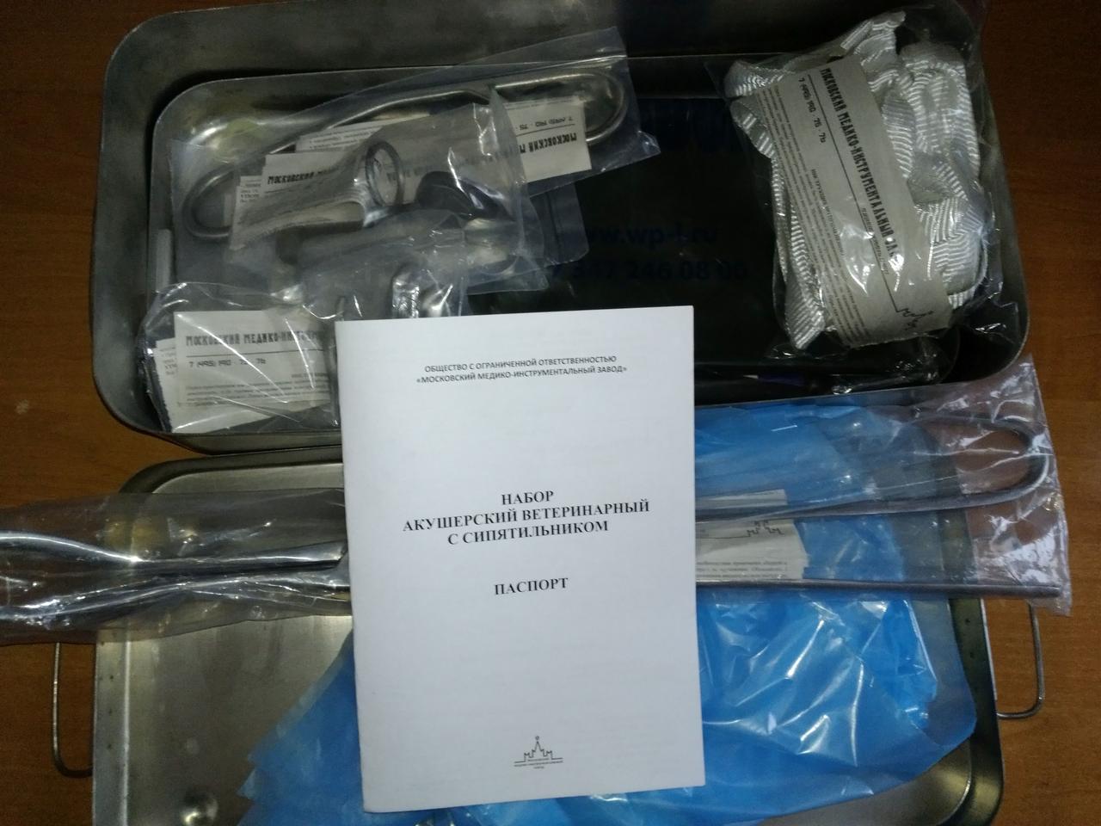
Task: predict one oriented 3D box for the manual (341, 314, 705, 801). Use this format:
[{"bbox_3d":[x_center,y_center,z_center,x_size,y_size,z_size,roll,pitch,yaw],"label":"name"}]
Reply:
[{"bbox_3d":[-0.010,0.063,0.379,0.148,0.005,0.210,-3,96,-5],"label":"manual"}]

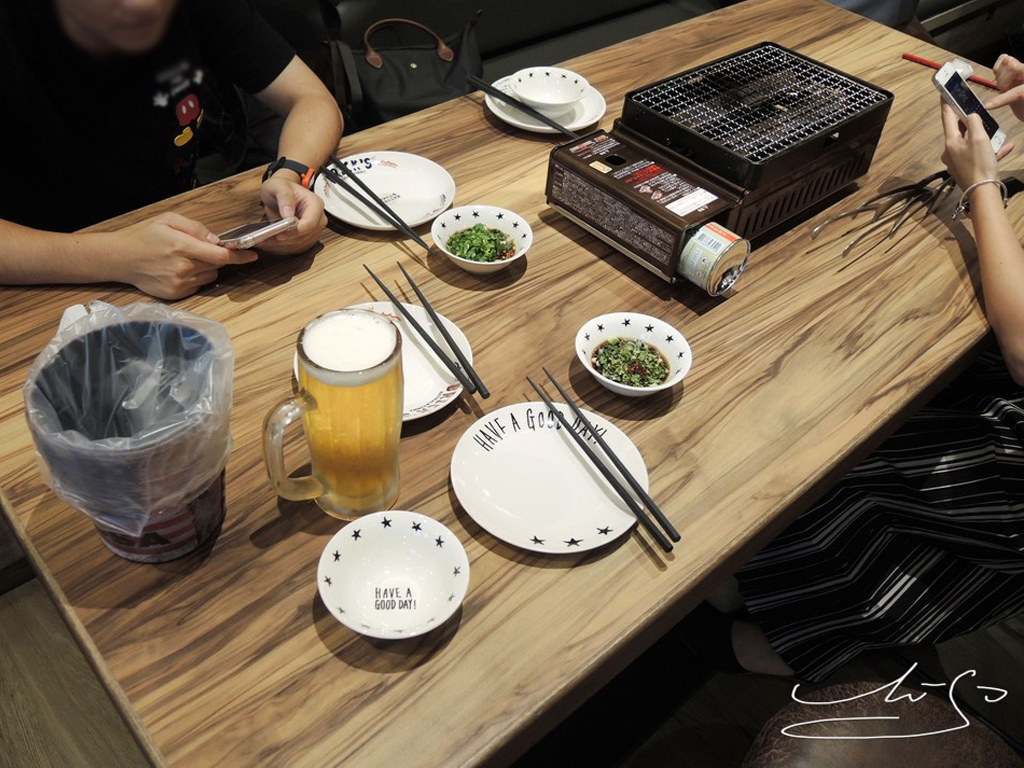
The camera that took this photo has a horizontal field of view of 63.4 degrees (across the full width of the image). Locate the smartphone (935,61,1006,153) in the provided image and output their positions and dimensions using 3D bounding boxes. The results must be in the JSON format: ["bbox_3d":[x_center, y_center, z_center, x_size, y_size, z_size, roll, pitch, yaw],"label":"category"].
[{"bbox_3d":[0.587,-0.352,1.062,0.125,0.010,0.060,49,54,-4],"label":"smartphone"}]

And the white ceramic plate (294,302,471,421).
[{"bbox_3d":[-0.129,-0.020,0.839,0.175,0.020,0.175,3,46,-3],"label":"white ceramic plate"}]

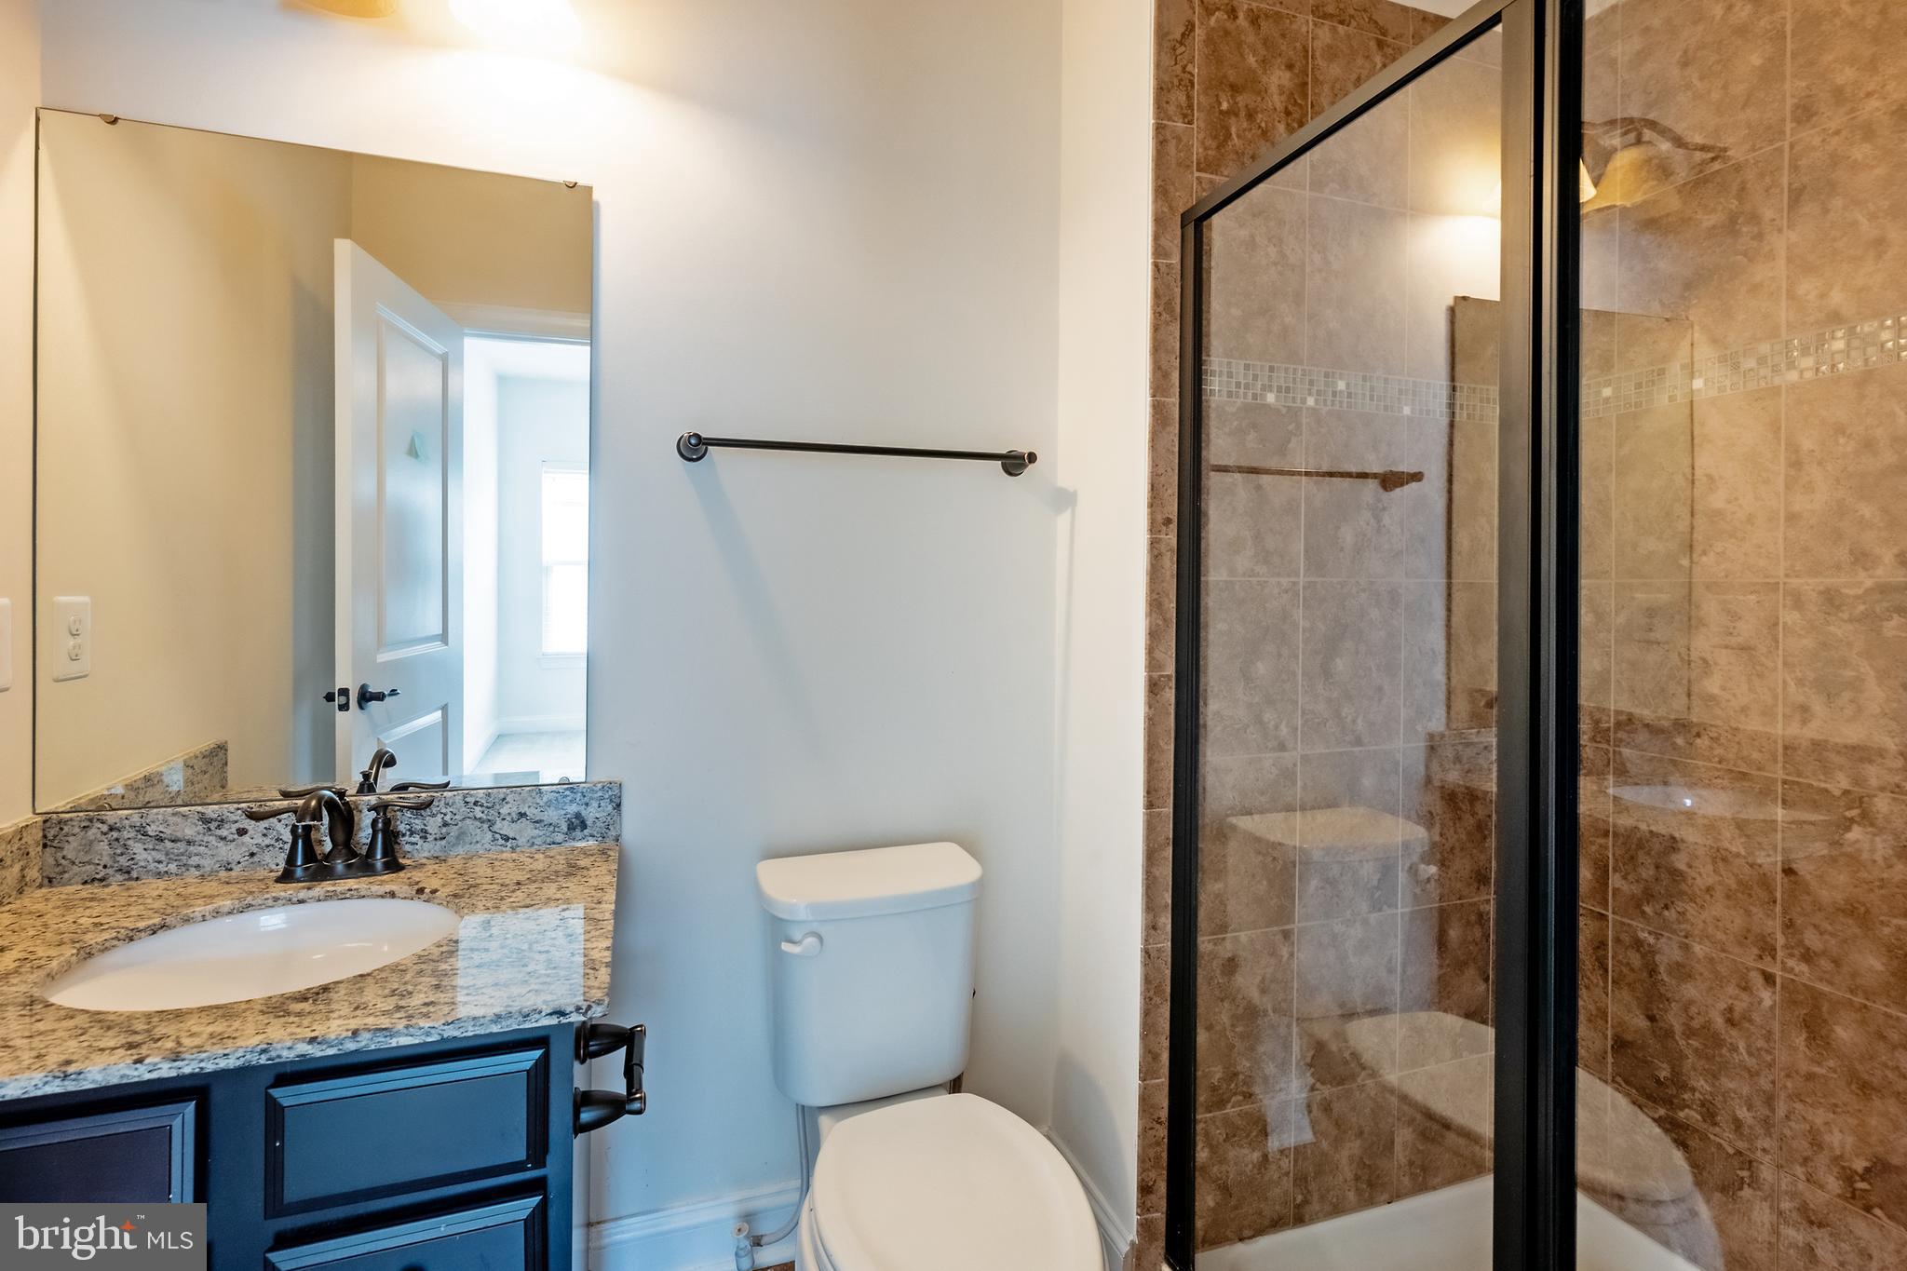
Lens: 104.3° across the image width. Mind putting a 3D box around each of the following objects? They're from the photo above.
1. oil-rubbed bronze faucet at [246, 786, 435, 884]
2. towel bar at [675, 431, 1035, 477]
[{"bbox_3d":[-0.917,0.299,1.089,0.240,0.145,0.185,0,2,-20],"label":"oil-rubbed bronze faucet"},{"bbox_3d":[-0.153,-0.344,1.400,0.665,0.054,0.083,0,2,-19],"label":"towel bar"}]

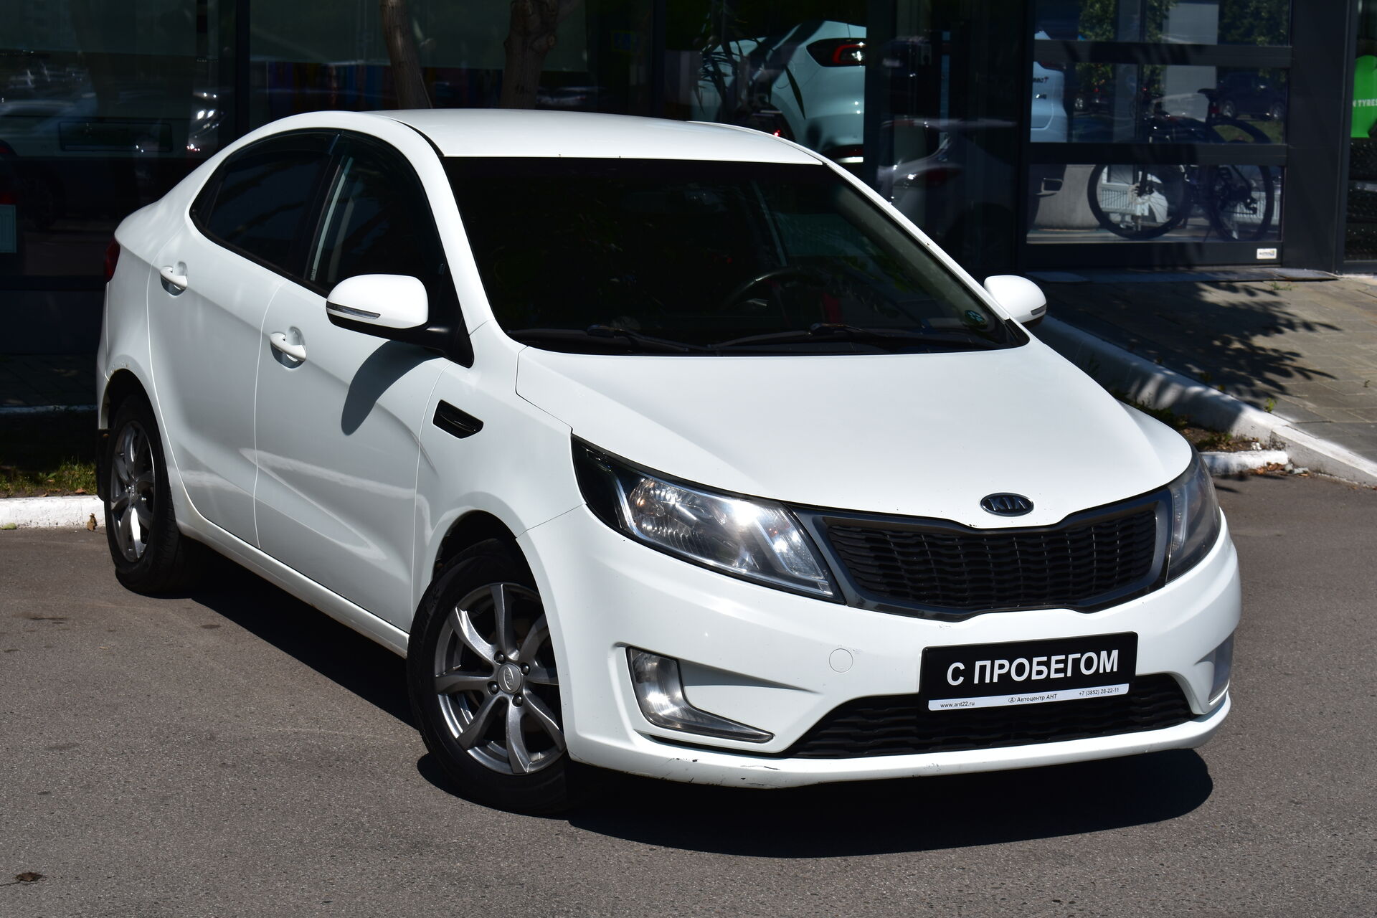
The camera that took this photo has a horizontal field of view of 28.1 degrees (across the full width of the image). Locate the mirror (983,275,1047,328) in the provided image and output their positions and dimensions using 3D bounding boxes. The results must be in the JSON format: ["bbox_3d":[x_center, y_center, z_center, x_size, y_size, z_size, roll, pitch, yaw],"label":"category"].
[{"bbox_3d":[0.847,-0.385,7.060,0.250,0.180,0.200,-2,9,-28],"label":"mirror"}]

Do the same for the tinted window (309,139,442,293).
[{"bbox_3d":[-0.751,-0.566,6.753,0.090,0.410,0.900,19,-1,-31],"label":"tinted window"}]

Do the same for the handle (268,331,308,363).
[{"bbox_3d":[-1.012,-0.283,6.917,0.050,0.055,0.220,-2,9,-28],"label":"handle"}]

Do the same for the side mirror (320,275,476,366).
[{"bbox_3d":[-0.661,-0.321,6.204,0.260,0.185,0.270,-2,9,-28],"label":"side mirror"}]

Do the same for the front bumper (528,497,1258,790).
[{"bbox_3d":[0.531,0.356,5.865,1.660,0.540,0.720,-2,9,-28],"label":"front bumper"}]

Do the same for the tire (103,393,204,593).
[{"bbox_3d":[-1.590,0.091,8.179,0.200,0.615,0.615,-2,9,-28],"label":"tire"}]

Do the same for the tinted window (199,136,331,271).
[{"bbox_3d":[-1.186,-0.714,7.573,0.090,0.410,1.060,19,1,-26],"label":"tinted window"}]

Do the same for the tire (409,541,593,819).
[{"bbox_3d":[-0.356,0.467,5.951,0.615,0.615,0.200,9,10,38],"label":"tire"}]

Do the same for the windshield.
[{"bbox_3d":[0.082,-0.498,6.639,1.420,0.130,0.900,-2,36,-28],"label":"windshield"}]

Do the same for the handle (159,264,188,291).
[{"bbox_3d":[-1.443,-0.504,7.698,0.050,0.055,0.210,-2,9,-28],"label":"handle"}]

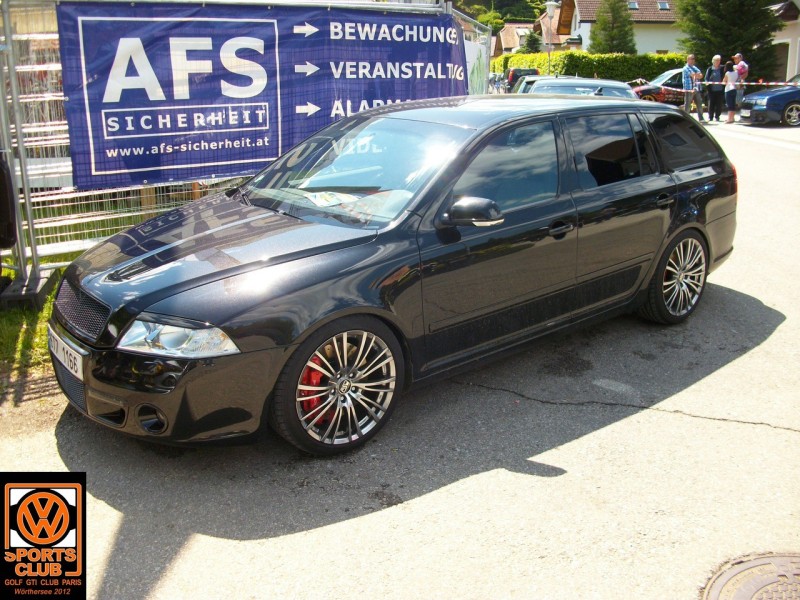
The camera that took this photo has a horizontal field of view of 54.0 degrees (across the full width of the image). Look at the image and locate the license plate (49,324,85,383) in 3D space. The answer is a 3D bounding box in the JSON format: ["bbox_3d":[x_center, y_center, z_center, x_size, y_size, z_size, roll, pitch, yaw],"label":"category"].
[{"bbox_3d":[-1.450,0.225,3.402,0.025,0.115,0.520,-9,18,-39],"label":"license plate"}]

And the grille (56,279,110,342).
[{"bbox_3d":[-1.396,0.021,3.390,0.090,0.160,0.630,3,10,-41],"label":"grille"}]

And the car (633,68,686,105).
[{"bbox_3d":[9.200,-6.800,25.300,4.000,1.430,1.700,-2,15,-1],"label":"car"}]

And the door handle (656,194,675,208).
[{"bbox_3d":[1.550,-0.569,4.585,0.200,0.060,0.050,-14,19,-38],"label":"door handle"}]

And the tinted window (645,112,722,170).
[{"bbox_3d":[1.765,-1.004,4.862,0.710,0.360,0.050,-14,-3,-41],"label":"tinted window"}]

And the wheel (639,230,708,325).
[{"bbox_3d":[1.700,-0.160,4.951,0.630,0.630,0.225,-14,19,-38],"label":"wheel"}]

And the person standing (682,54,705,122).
[{"bbox_3d":[7.905,-5.706,21.200,0.420,1.740,0.530,12,20,42],"label":"person standing"}]

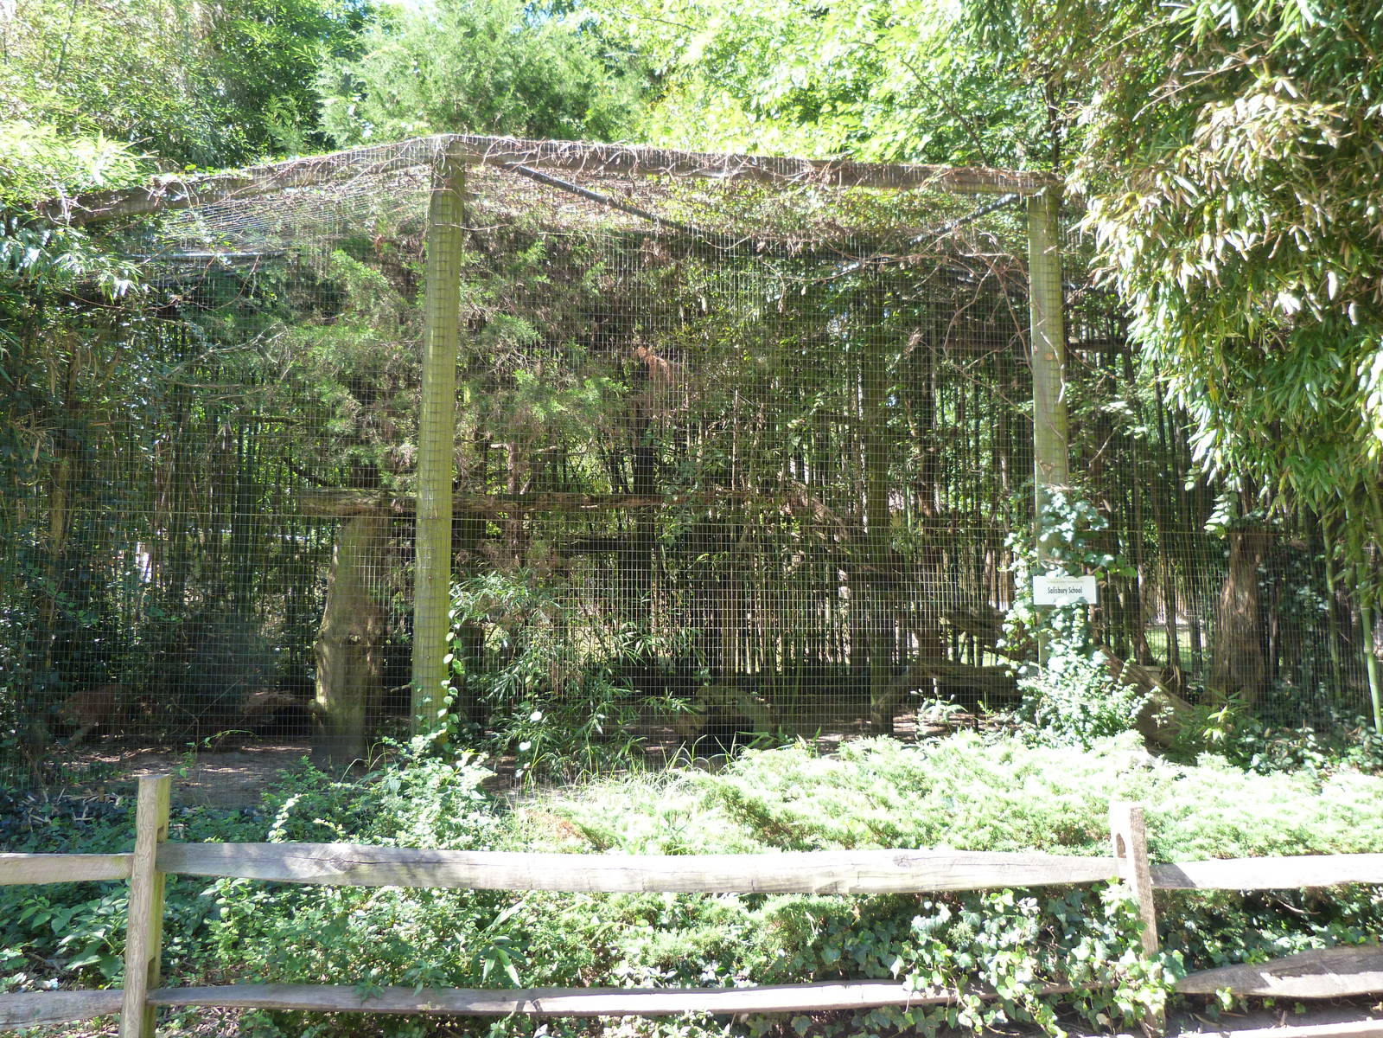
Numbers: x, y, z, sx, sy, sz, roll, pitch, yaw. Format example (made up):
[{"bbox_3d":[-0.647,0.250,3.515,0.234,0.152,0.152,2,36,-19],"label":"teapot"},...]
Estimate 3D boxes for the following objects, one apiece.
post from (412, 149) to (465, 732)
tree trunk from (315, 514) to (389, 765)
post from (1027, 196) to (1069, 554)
[{"bbox_3d":[-1.347,-0.350,5.305,0.180,3.280,0.180,1,-6,-6],"label":"post"},{"bbox_3d":[-2.100,0.741,6.200,0.410,1.520,0.400,1,-6,-6],"label":"tree trunk"},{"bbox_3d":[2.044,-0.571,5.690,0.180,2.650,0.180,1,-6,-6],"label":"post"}]

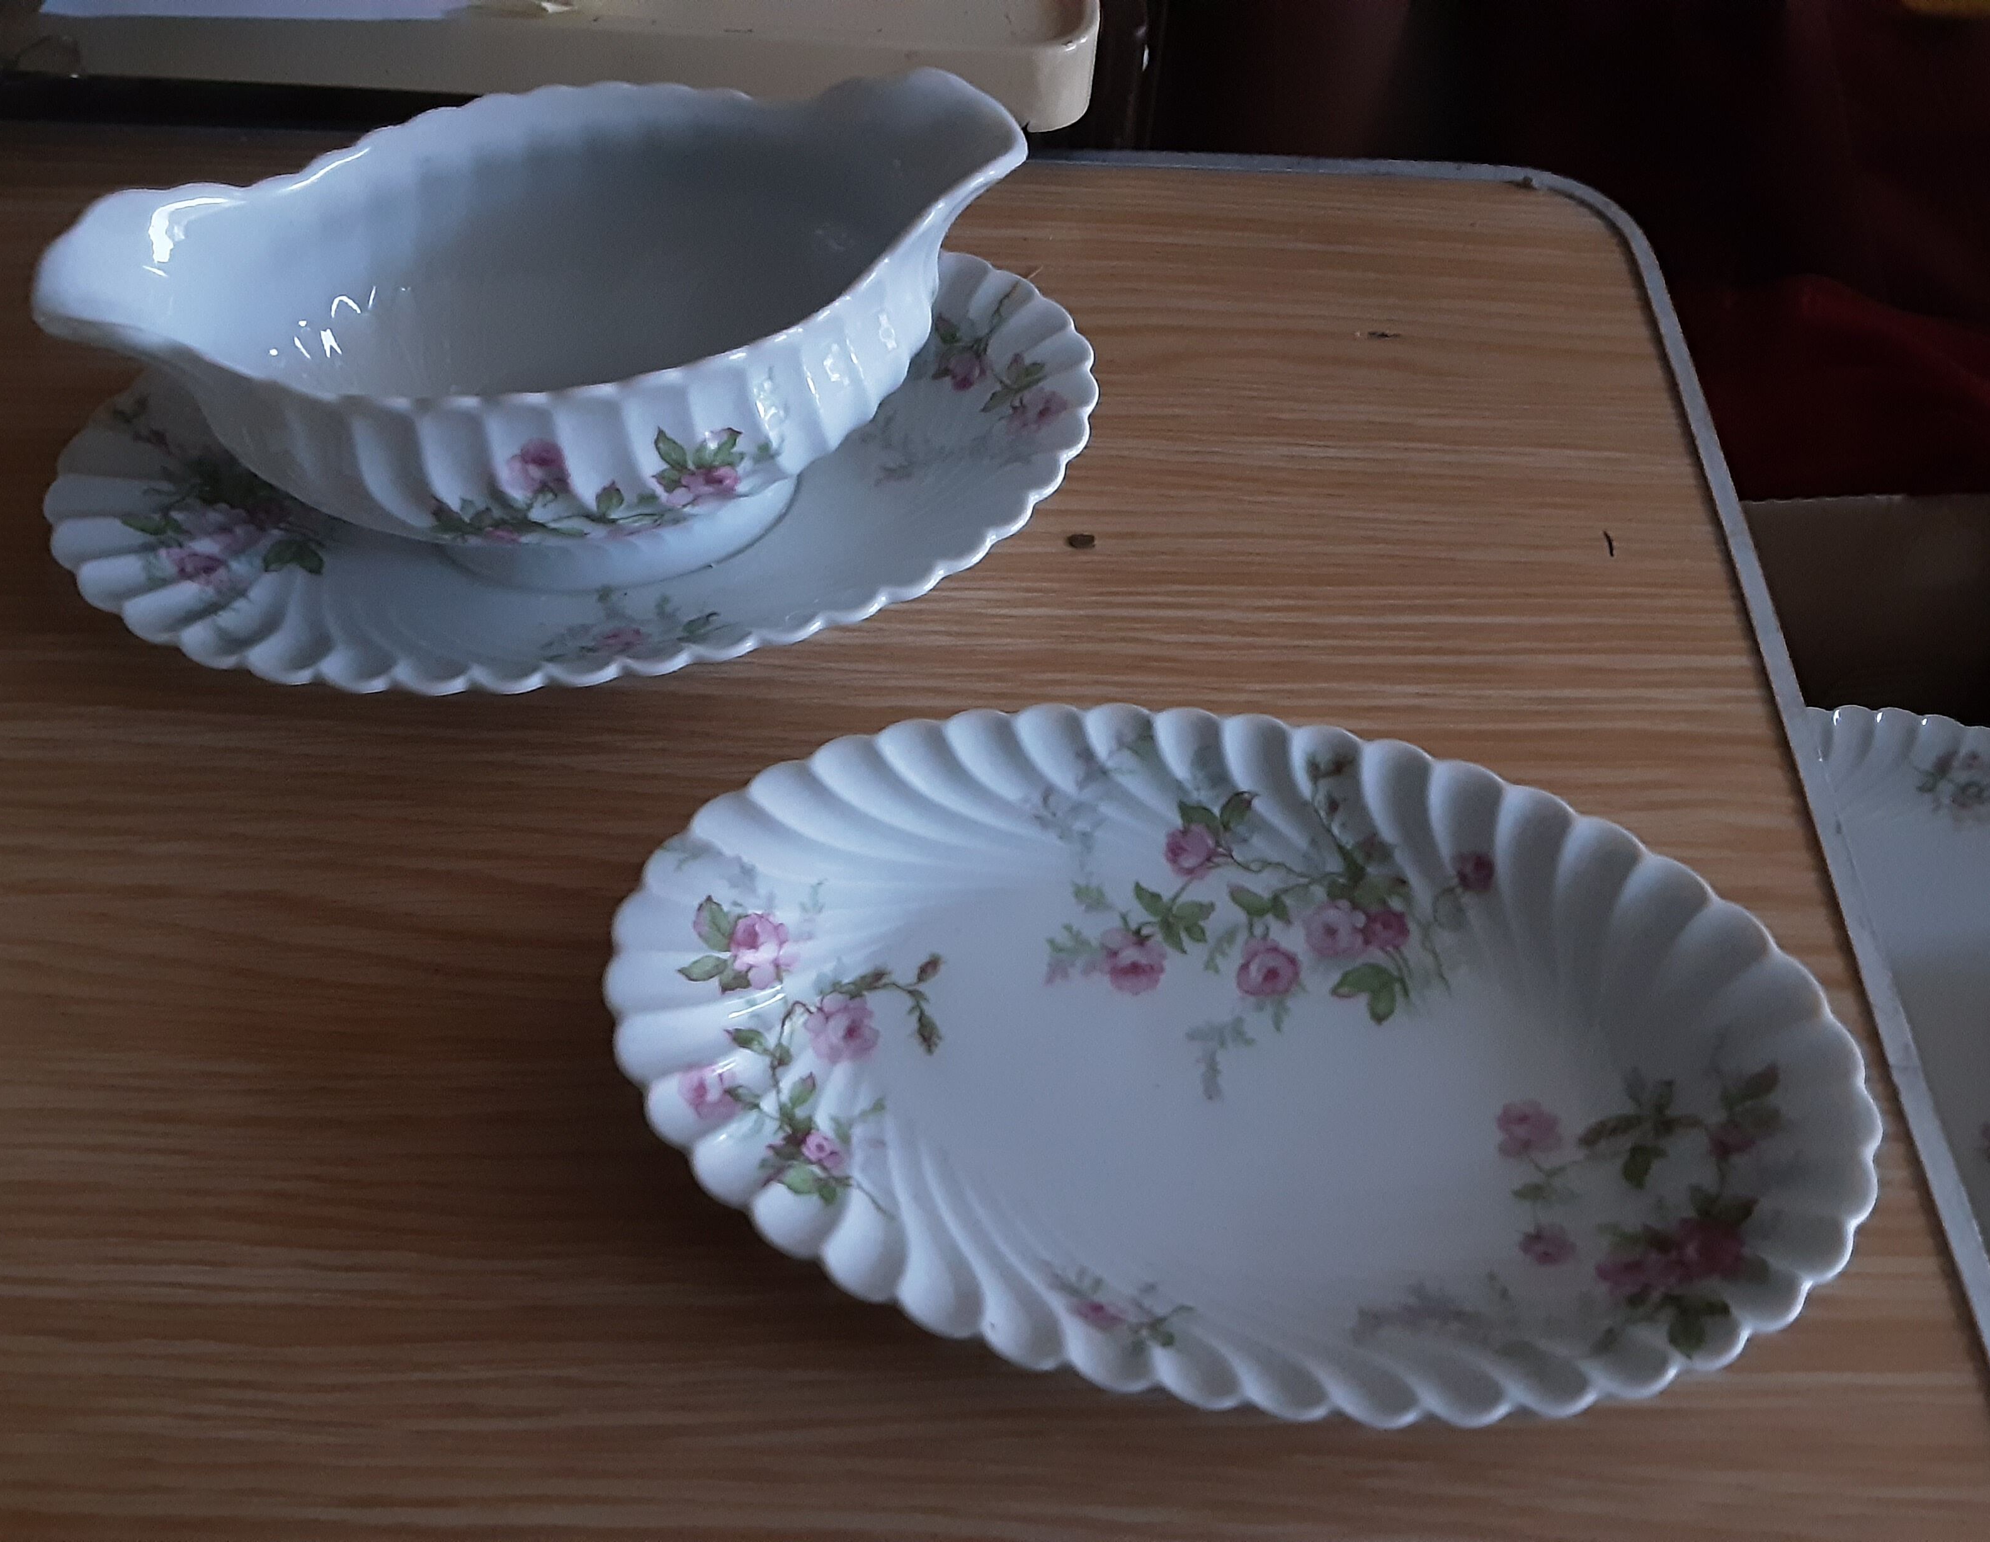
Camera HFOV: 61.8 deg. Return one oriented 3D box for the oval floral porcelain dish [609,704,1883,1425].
[{"bbox_3d":[0.040,0.054,0.306,0.224,0.038,0.135,10,54,6],"label":"oval floral porcelain dish"}]

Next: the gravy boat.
[{"bbox_3d":[-0.089,-0.092,0.355,0.187,0.085,0.106,-12,56,-10],"label":"gravy boat"}]

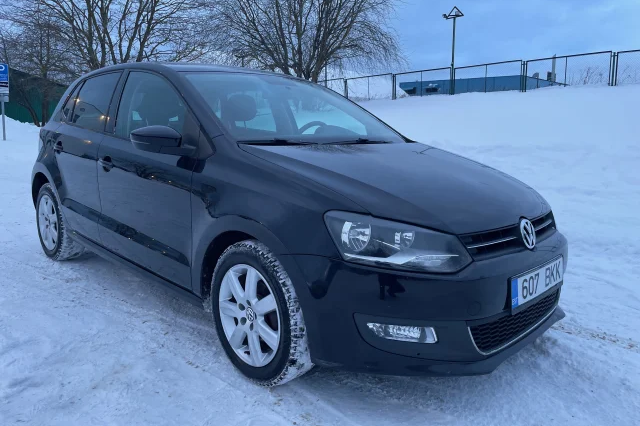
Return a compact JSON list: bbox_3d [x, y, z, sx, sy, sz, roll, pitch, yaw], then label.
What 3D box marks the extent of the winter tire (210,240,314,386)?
[{"bbox_3d":[-0.227,0.398,1.984,0.190,0.600,0.600,-7,13,-43],"label":"winter tire"}]

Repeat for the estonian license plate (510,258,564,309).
[{"bbox_3d":[0.874,0.269,1.911,0.022,0.113,0.520,3,8,44],"label":"estonian license plate"}]

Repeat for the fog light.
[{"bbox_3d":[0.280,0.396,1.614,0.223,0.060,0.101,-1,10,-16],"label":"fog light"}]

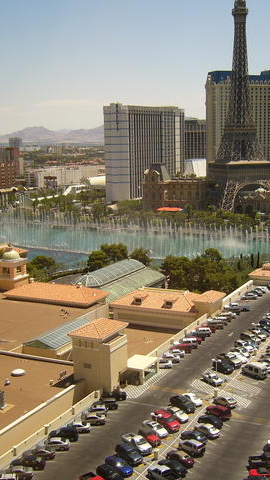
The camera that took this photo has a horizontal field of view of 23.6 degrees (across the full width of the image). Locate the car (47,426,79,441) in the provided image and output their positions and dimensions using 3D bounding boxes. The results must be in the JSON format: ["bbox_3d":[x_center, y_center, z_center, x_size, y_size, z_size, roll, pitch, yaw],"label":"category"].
[{"bbox_3d":[-10.666,29.100,97.184,4.560,1.770,1.900,0,9,4],"label":"car"}]

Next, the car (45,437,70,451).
[{"bbox_3d":[-11.822,30.079,95.166,4.655,1.416,1.783,-1,9,1],"label":"car"}]

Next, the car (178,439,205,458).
[{"bbox_3d":[8.196,29.634,92.068,1.750,1.590,4.010,-7,11,-37],"label":"car"}]

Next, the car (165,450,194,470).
[{"bbox_3d":[6.397,30.492,90.350,1.684,1.416,4.306,-8,11,-35],"label":"car"}]

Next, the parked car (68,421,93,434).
[{"bbox_3d":[-8.870,28.853,99.747,4.300,1.430,1.760,0,9,4],"label":"parked car"}]

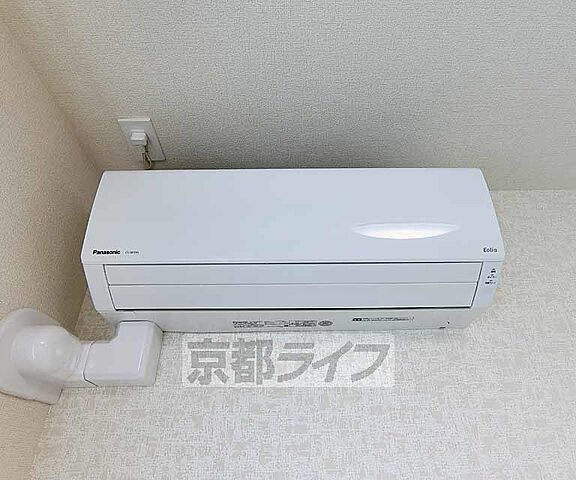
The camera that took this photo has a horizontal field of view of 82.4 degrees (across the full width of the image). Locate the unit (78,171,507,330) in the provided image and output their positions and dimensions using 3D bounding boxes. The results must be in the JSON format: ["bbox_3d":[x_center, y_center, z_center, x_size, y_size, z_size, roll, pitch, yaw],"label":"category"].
[{"bbox_3d":[0.012,0.024,0.700,0.785,0.283,0.205,0,-33,0],"label":"unit"}]

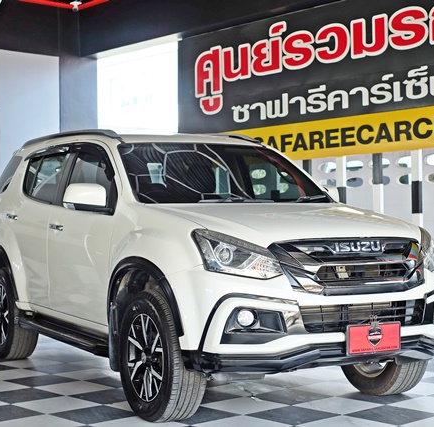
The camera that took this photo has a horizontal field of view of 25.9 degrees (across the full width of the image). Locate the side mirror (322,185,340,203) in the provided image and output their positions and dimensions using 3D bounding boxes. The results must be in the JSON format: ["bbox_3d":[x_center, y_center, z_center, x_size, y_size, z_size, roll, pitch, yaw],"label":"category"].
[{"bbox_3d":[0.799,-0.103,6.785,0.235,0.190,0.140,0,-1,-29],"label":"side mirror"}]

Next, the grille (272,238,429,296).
[{"bbox_3d":[0.739,0.275,4.983,0.990,0.280,0.210,0,-1,-29],"label":"grille"}]

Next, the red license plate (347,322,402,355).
[{"bbox_3d":[0.808,0.646,4.844,0.345,0.152,0.020,0,-1,-29],"label":"red license plate"}]

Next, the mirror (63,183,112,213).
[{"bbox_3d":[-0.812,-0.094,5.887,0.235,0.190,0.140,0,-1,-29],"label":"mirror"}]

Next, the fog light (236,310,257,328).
[{"bbox_3d":[0.144,0.528,4.743,0.100,0.100,0.070,0,-1,-29],"label":"fog light"}]

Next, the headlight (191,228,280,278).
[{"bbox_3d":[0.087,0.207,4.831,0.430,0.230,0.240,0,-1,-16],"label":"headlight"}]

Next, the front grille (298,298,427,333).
[{"bbox_3d":[0.788,0.527,4.898,0.830,0.150,0.120,0,-1,-29],"label":"front grille"}]

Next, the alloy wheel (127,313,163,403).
[{"bbox_3d":[-0.320,0.794,5.232,0.180,0.488,0.488,0,-1,-29],"label":"alloy wheel"}]

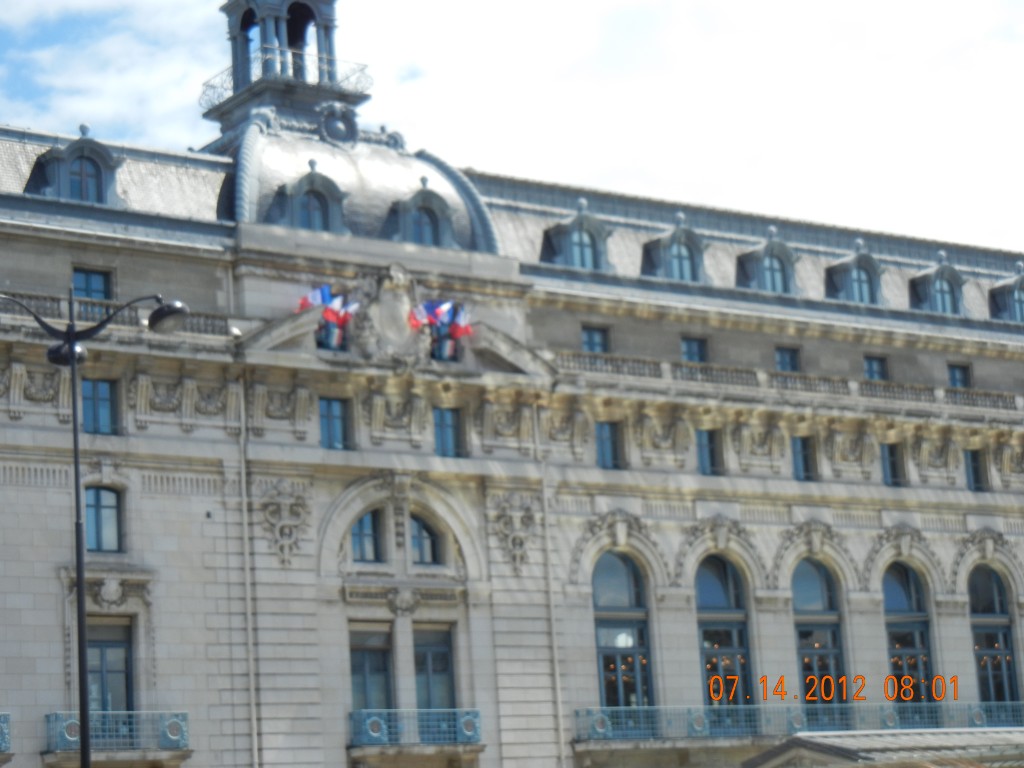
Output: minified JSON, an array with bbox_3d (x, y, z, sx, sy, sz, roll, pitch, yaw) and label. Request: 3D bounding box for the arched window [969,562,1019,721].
[{"bbox_3d":[17.281,9.383,81.716,2.201,5.917,0.350,5,-15,-34],"label":"arched window"}]

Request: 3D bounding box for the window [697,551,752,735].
[{"bbox_3d":[7.844,9.551,84.522,2.750,6.700,0.450,5,-16,-34],"label":"window"}]

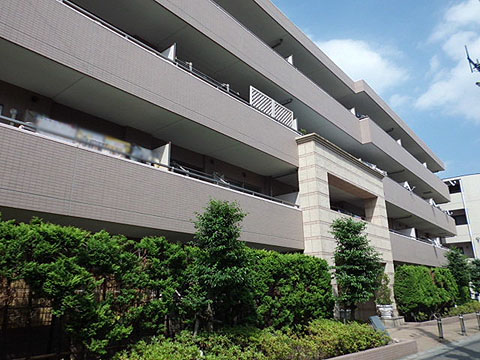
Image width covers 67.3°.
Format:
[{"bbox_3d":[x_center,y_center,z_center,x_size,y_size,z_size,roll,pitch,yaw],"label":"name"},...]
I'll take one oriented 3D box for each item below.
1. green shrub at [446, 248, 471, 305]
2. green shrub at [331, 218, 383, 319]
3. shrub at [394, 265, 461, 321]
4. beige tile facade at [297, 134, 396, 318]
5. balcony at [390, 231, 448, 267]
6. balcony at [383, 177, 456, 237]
[{"bbox_3d":[13.891,6.120,22.811,1.550,3.770,1.550,-16,-23,38],"label":"green shrub"},{"bbox_3d":[3.419,2.865,11.041,1.500,3.520,1.500,-16,-23,38],"label":"green shrub"},{"bbox_3d":[10.167,5.870,19.146,1.100,2.370,9.600,-16,-23,38],"label":"shrub"},{"bbox_3d":[4.527,2.167,14.221,0.750,6.510,6.700,-16,-23,38],"label":"beige tile facade"},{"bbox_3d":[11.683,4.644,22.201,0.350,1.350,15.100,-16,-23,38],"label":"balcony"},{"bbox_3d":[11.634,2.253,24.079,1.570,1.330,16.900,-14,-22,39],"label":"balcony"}]

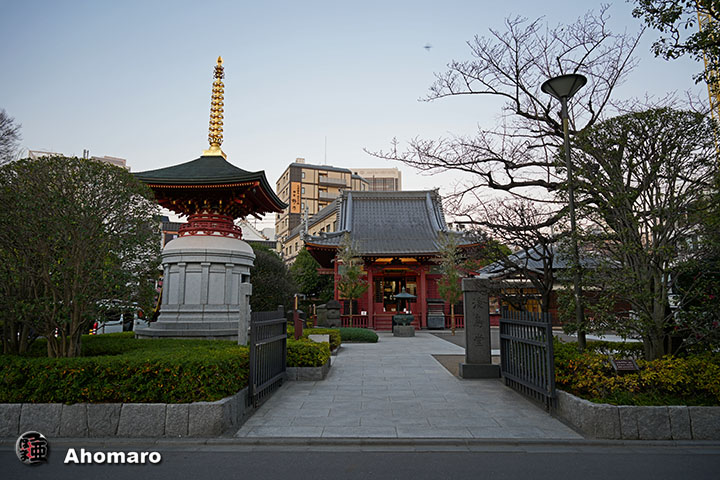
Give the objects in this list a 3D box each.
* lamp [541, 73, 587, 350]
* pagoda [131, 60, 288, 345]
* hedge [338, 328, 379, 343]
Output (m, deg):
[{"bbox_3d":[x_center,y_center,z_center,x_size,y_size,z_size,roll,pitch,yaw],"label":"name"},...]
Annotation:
[{"bbox_3d":[3.767,-0.379,7.841,0.840,5.630,0.840,0,-8,0],"label":"lamp"},{"bbox_3d":[-5.640,-1.906,16.853,5.000,11.180,5.000,0,-8,0],"label":"pagoda"},{"bbox_3d":[-0.119,3.729,17.241,1.600,0.500,1.300,0,-8,0],"label":"hedge"}]

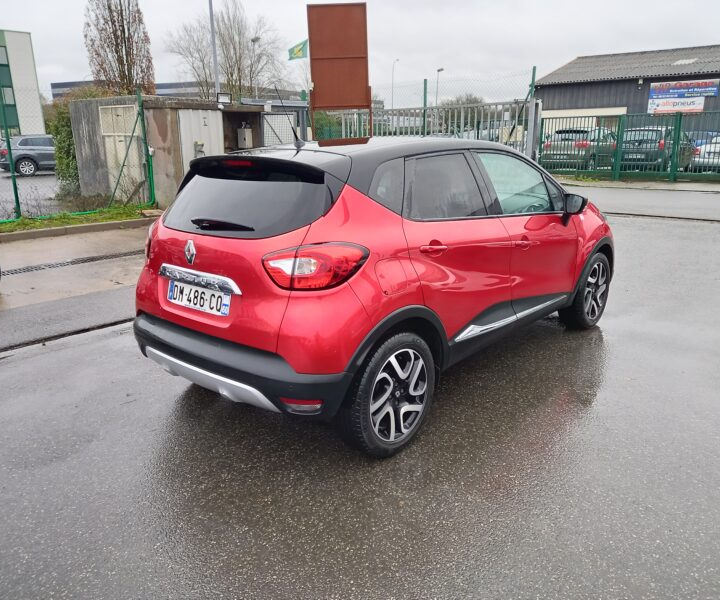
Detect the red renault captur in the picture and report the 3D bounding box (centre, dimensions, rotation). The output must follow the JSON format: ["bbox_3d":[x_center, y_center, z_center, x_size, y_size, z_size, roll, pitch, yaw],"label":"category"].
[{"bbox_3d":[0.483,-0.389,4.294,1.820,1.566,4.120,10,19,41],"label":"red renault captur"}]

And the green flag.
[{"bbox_3d":[-4.470,-18.136,42.000,1.500,1.400,0.300,-3,13,-5],"label":"green flag"}]

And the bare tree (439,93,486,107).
[{"bbox_3d":[9.852,-17.372,55.000,4.700,4.700,4.400,0,13,10],"label":"bare tree"}]

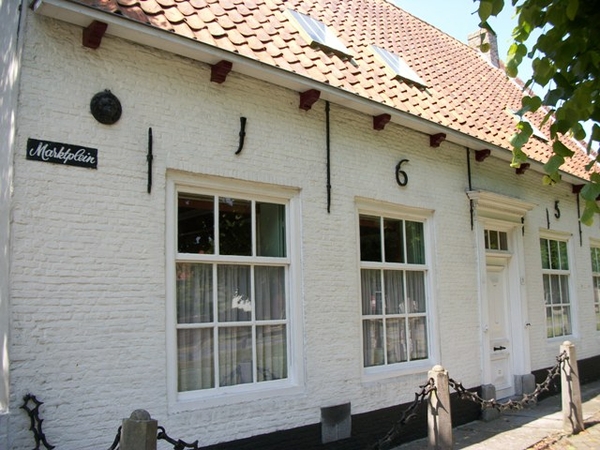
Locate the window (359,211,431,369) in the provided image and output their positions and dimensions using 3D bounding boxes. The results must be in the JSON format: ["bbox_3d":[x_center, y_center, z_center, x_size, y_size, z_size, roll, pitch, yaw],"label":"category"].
[{"bbox_3d":[1.111,0.771,6.557,1.207,1.748,0.090,5,-10,-40],"label":"window"}]

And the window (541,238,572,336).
[{"bbox_3d":[4.248,1.051,9.237,0.968,1.629,0.090,5,-10,-40],"label":"window"}]

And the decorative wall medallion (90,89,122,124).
[{"bbox_3d":[-1.525,-0.912,4.355,0.245,0.256,0.080,5,-10,-40],"label":"decorative wall medallion"}]

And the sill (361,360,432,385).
[{"bbox_3d":[1.122,1.690,6.357,1.329,0.106,0.120,5,-10,-40],"label":"sill"}]

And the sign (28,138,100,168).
[{"bbox_3d":[-1.760,-0.523,4.133,0.498,0.154,0.020,5,-10,-40],"label":"sign"}]

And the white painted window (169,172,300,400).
[{"bbox_3d":[-0.568,0.584,5.095,1.473,2.001,0.120,5,-10,-40],"label":"white painted window"}]

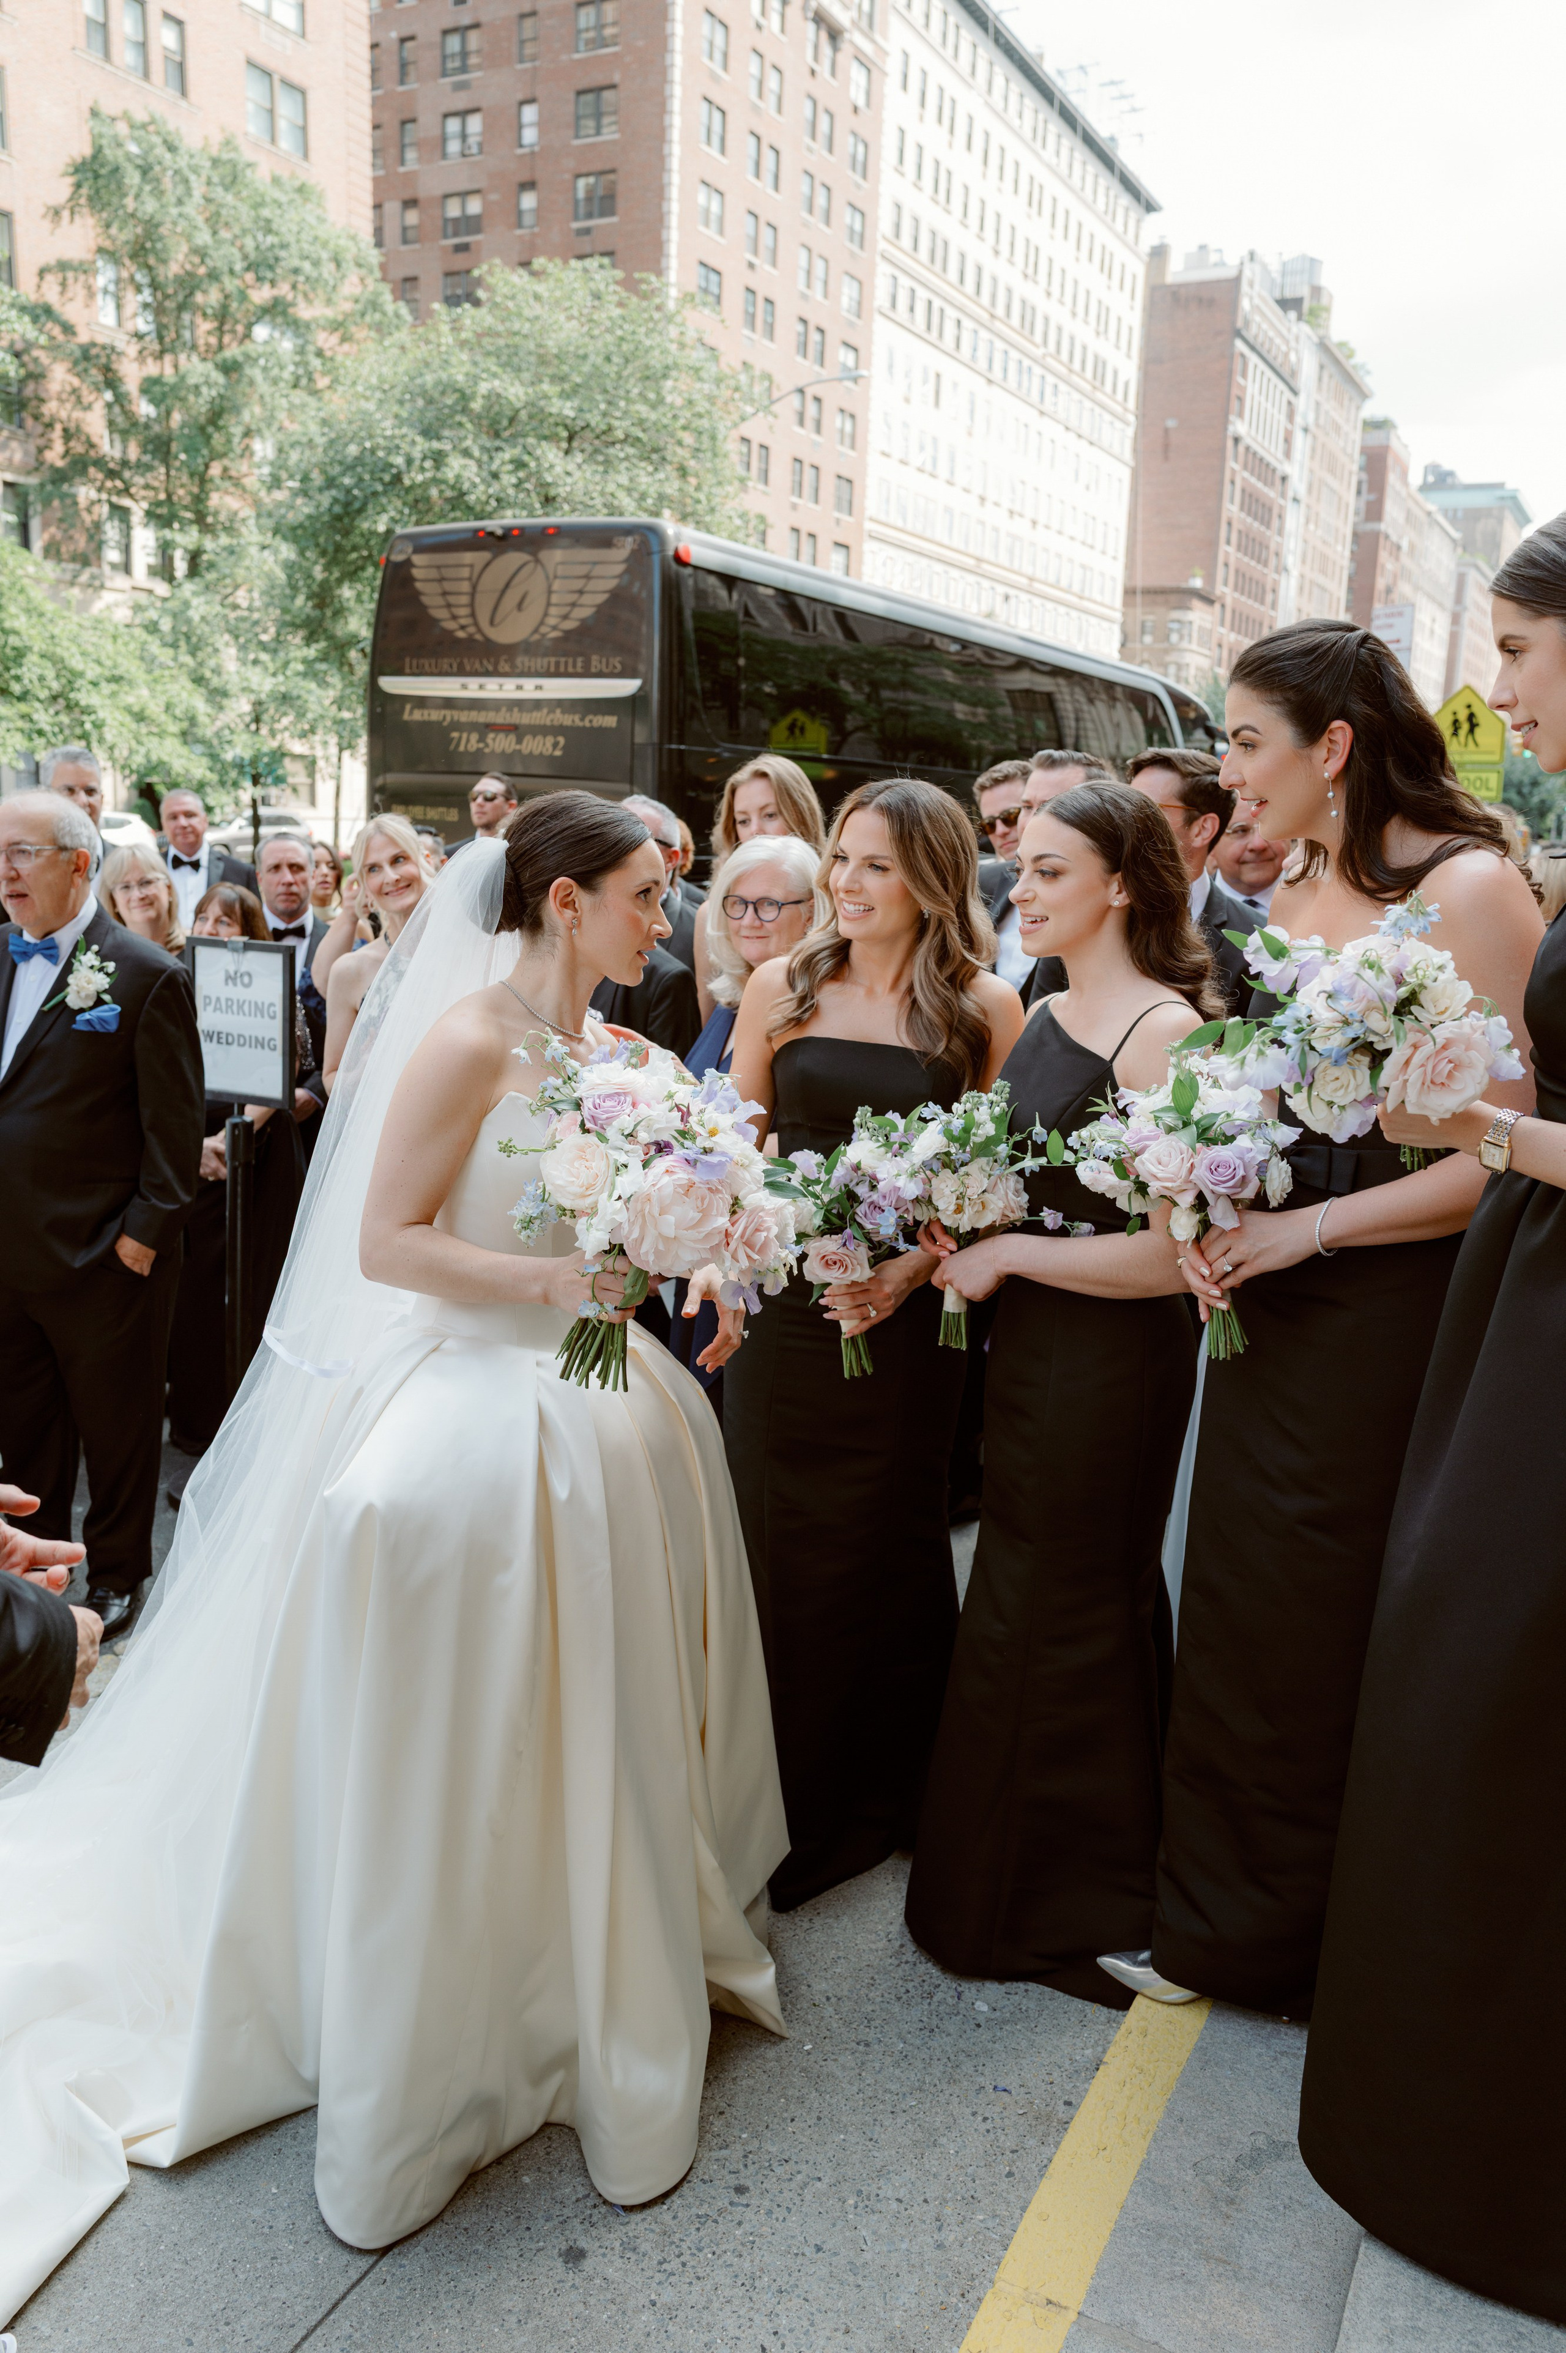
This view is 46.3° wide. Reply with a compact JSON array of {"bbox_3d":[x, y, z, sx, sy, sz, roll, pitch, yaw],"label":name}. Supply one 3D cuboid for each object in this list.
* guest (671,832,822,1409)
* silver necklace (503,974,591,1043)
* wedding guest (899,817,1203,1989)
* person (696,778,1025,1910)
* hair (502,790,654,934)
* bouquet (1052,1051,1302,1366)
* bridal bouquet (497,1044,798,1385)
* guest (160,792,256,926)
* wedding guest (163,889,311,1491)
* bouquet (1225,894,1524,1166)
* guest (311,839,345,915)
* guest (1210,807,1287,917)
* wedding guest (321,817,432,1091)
[{"bbox_3d":[-0.065,0.205,3.250,0.460,1.610,0.300,3,11,5],"label":"guest"},{"bbox_3d":[-0.272,-0.192,2.110,0.115,0.080,0.130,4,11,9],"label":"silver necklace"},{"bbox_3d":[0.393,0.318,2.560,0.400,1.690,0.420,-5,13,-33],"label":"wedding guest"},{"bbox_3d":[0.115,0.270,2.740,0.470,1.700,0.390,5,11,16],"label":"person"},{"bbox_3d":[-0.235,-0.354,2.080,0.180,0.170,0.165,0,11,-12],"label":"hair"},{"bbox_3d":[0.426,0.027,1.970,0.240,0.330,0.220,7,23,37],"label":"bouquet"},{"bbox_3d":[-0.153,0.037,2.100,0.330,0.385,0.280,-1,12,-14],"label":"bridal bouquet"},{"bbox_3d":[-2.050,-0.436,6.380,0.540,1.790,0.330,-1,12,-12],"label":"guest"},{"bbox_3d":[-1.422,0.000,4.667,0.470,1.550,0.320,3,12,6],"label":"wedding guest"},{"bbox_3d":[0.538,-0.127,1.670,0.235,0.270,0.220,15,37,44],"label":"bouquet"},{"bbox_3d":[-1.642,-0.399,6.663,0.460,1.620,0.300,4,12,11],"label":"guest"},{"bbox_3d":[1.054,-0.044,4.430,0.540,1.790,0.330,3,12,7],"label":"guest"},{"bbox_3d":[-1.016,-0.062,4.721,0.450,1.700,0.300,-2,12,-17],"label":"wedding guest"}]

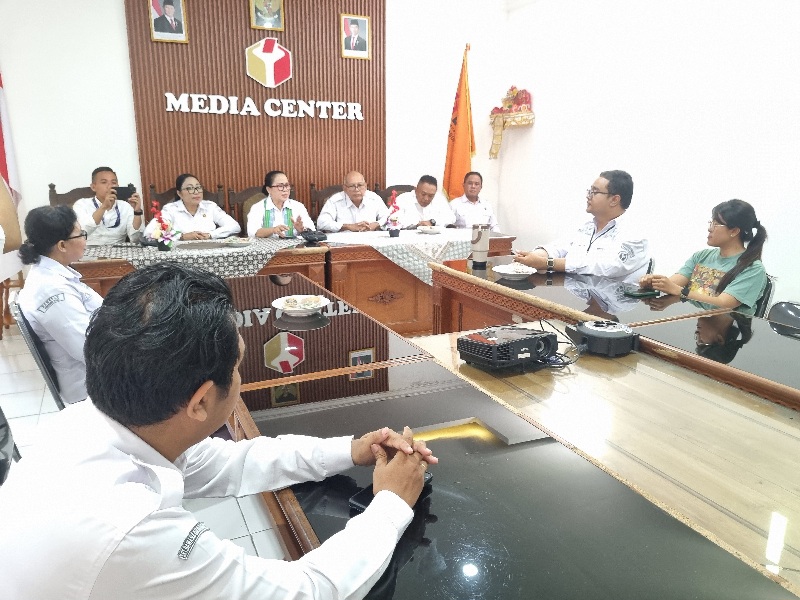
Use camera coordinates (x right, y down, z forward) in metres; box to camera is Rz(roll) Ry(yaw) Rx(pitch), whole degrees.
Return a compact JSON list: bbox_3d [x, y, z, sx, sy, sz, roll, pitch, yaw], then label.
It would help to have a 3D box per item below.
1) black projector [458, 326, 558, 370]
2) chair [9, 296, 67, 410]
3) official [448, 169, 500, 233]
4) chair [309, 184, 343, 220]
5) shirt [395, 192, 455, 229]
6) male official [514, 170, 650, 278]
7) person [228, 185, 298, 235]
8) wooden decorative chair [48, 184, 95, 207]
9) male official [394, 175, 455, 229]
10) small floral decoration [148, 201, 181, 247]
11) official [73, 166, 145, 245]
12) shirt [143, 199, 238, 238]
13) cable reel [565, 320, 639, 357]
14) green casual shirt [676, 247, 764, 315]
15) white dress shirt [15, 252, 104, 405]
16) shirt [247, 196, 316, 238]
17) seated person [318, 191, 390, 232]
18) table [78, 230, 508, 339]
[{"bbox_3d":[0.368,0.163,2.069,0.275,0.082,0.212,-8,11,-31],"label":"black projector"},{"bbox_3d":[-1.390,0.360,2.721,0.510,0.790,0.460,-6,15,-25],"label":"chair"},{"bbox_3d":[0.766,-0.637,5.934,0.520,1.220,0.750,-3,14,-13],"label":"official"},{"bbox_3d":[-0.380,-0.427,5.233,0.610,1.130,0.580,-6,15,-26],"label":"chair"},{"bbox_3d":[0.260,-0.717,5.546,0.540,0.620,0.420,-6,15,-26],"label":"shirt"},{"bbox_3d":[1.029,-0.071,3.469,0.860,1.310,0.560,-6,15,-25],"label":"male official"},{"bbox_3d":[-0.955,-0.416,4.917,0.540,1.240,0.680,-9,17,-36],"label":"person"},{"bbox_3d":[-2.253,-0.268,4.497,0.580,1.130,0.580,-6,15,-26],"label":"wooden decorative chair"},{"bbox_3d":[0.287,-0.528,5.529,0.540,1.200,0.680,-6,15,-26],"label":"male official"},{"bbox_3d":[-1.556,-0.492,3.931,0.200,0.335,0.200,-6,15,-25],"label":"small floral decoration"},{"bbox_3d":[-2.080,-0.303,4.365,0.520,1.270,0.660,-6,15,-26],"label":"official"},{"bbox_3d":[-1.586,-0.489,4.617,0.640,0.600,0.420,-8,16,-31],"label":"shirt"},{"bbox_3d":[0.743,0.143,2.220,0.260,0.090,0.225,2,14,7],"label":"cable reel"},{"bbox_3d":[1.519,0.011,2.844,0.310,0.530,0.430,-7,16,-29],"label":"green casual shirt"},{"bbox_3d":[-1.326,0.097,2.618,0.480,0.590,0.460,-6,15,-25],"label":"white dress shirt"},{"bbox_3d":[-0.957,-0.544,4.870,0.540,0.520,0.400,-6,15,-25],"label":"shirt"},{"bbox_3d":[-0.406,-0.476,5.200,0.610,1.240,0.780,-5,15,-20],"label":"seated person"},{"bbox_3d":[-0.642,-0.068,4.539,3.100,0.760,0.670,-6,15,-25],"label":"table"}]

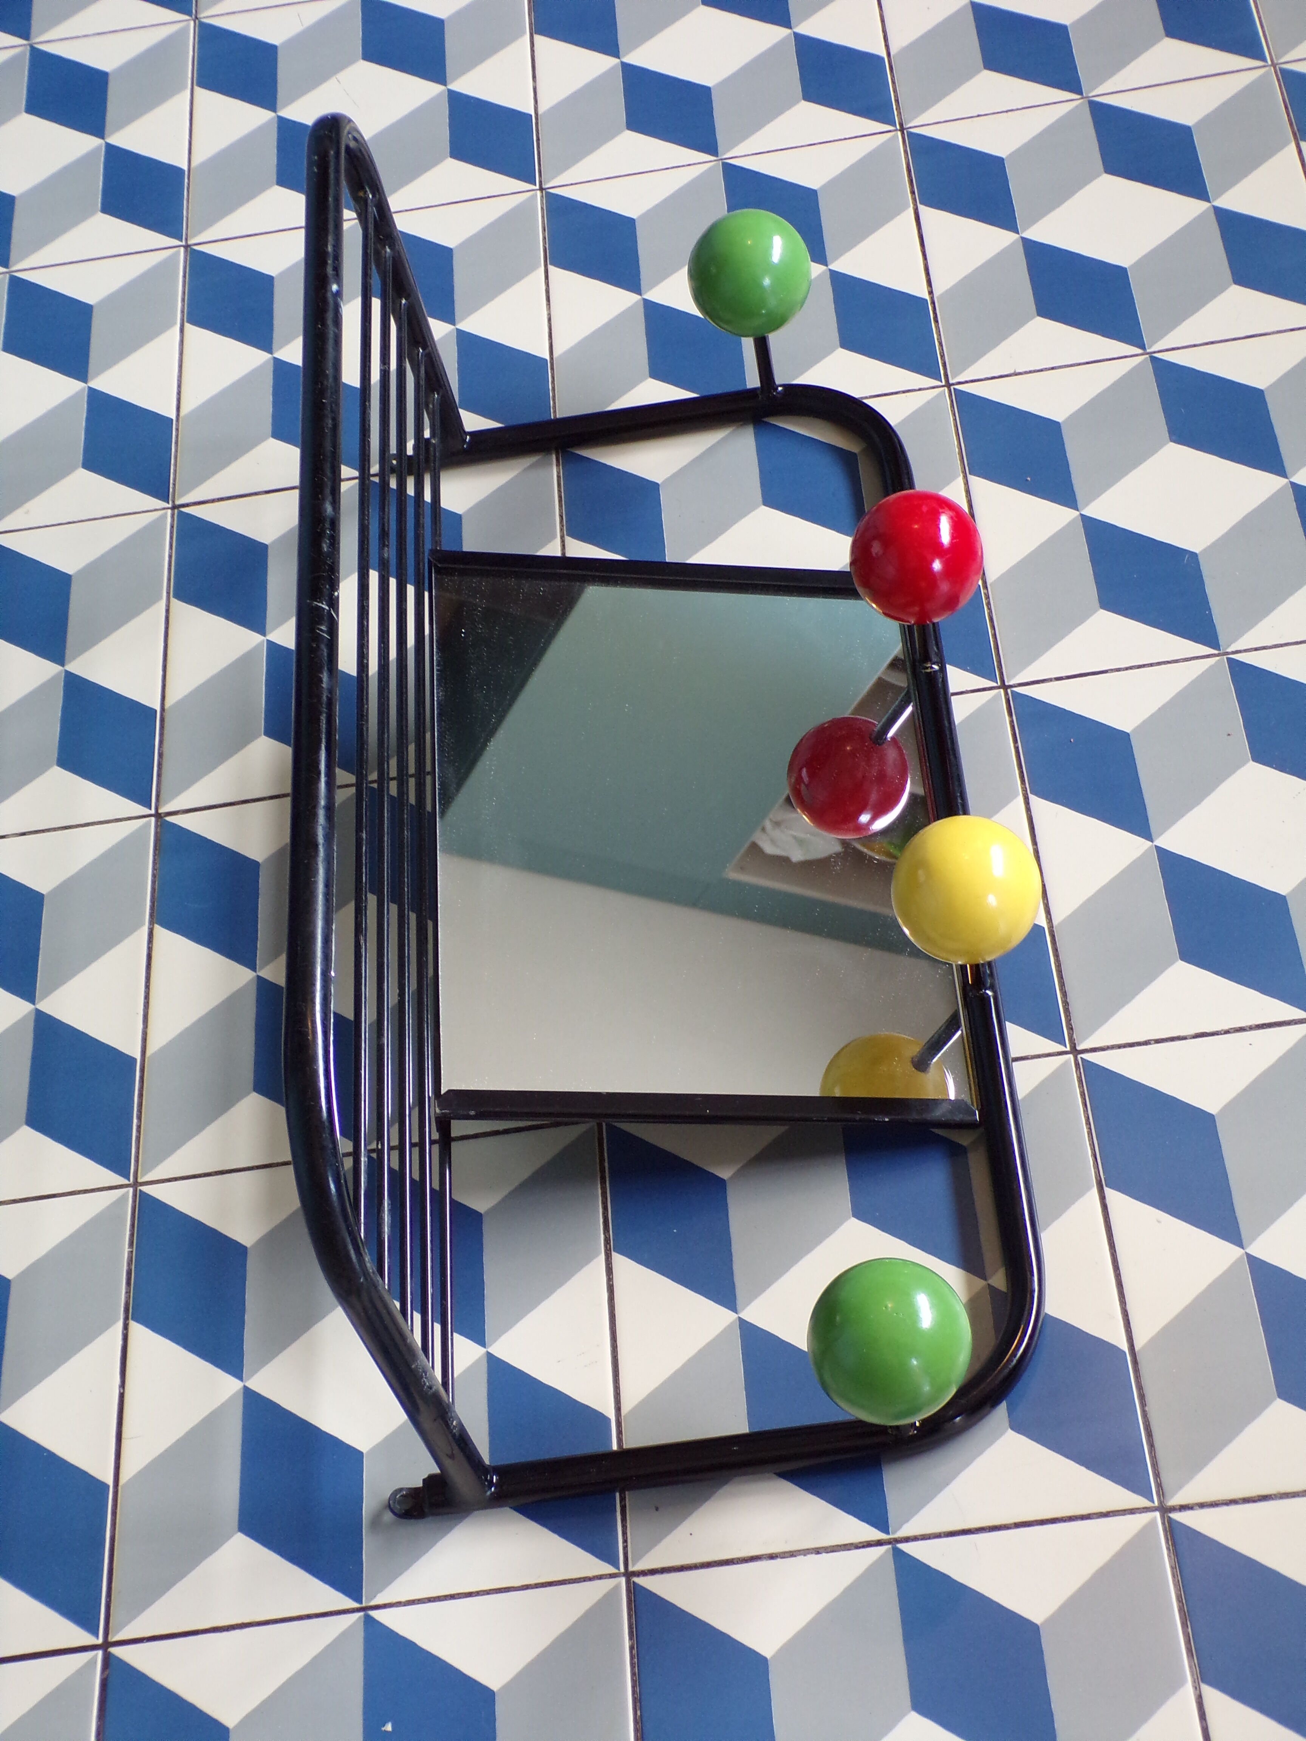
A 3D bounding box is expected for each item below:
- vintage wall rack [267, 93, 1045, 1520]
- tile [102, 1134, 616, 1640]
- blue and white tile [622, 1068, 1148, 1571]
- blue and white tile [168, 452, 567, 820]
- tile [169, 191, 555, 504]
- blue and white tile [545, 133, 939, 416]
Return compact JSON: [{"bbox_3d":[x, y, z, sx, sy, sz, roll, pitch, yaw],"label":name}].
[{"bbox_3d":[0.002,-0.070,1.006,0.288,0.251,0.606,-8,56,5],"label":"vintage wall rack"},{"bbox_3d":[-0.116,0.205,1.007,0.200,0.010,0.200,-8,56,5],"label":"tile"},{"bbox_3d":[0.085,0.177,0.989,0.200,0.010,0.200,-8,56,5],"label":"blue and white tile"},{"bbox_3d":[-0.143,-0.120,1.226,0.200,0.010,0.200,-8,56,5],"label":"blue and white tile"},{"bbox_3d":[-0.157,-0.283,1.335,0.200,0.010,0.200,-8,56,5],"label":"tile"},{"bbox_3d":[0.044,-0.312,1.318,0.200,0.010,0.200,-8,56,5],"label":"blue and white tile"}]

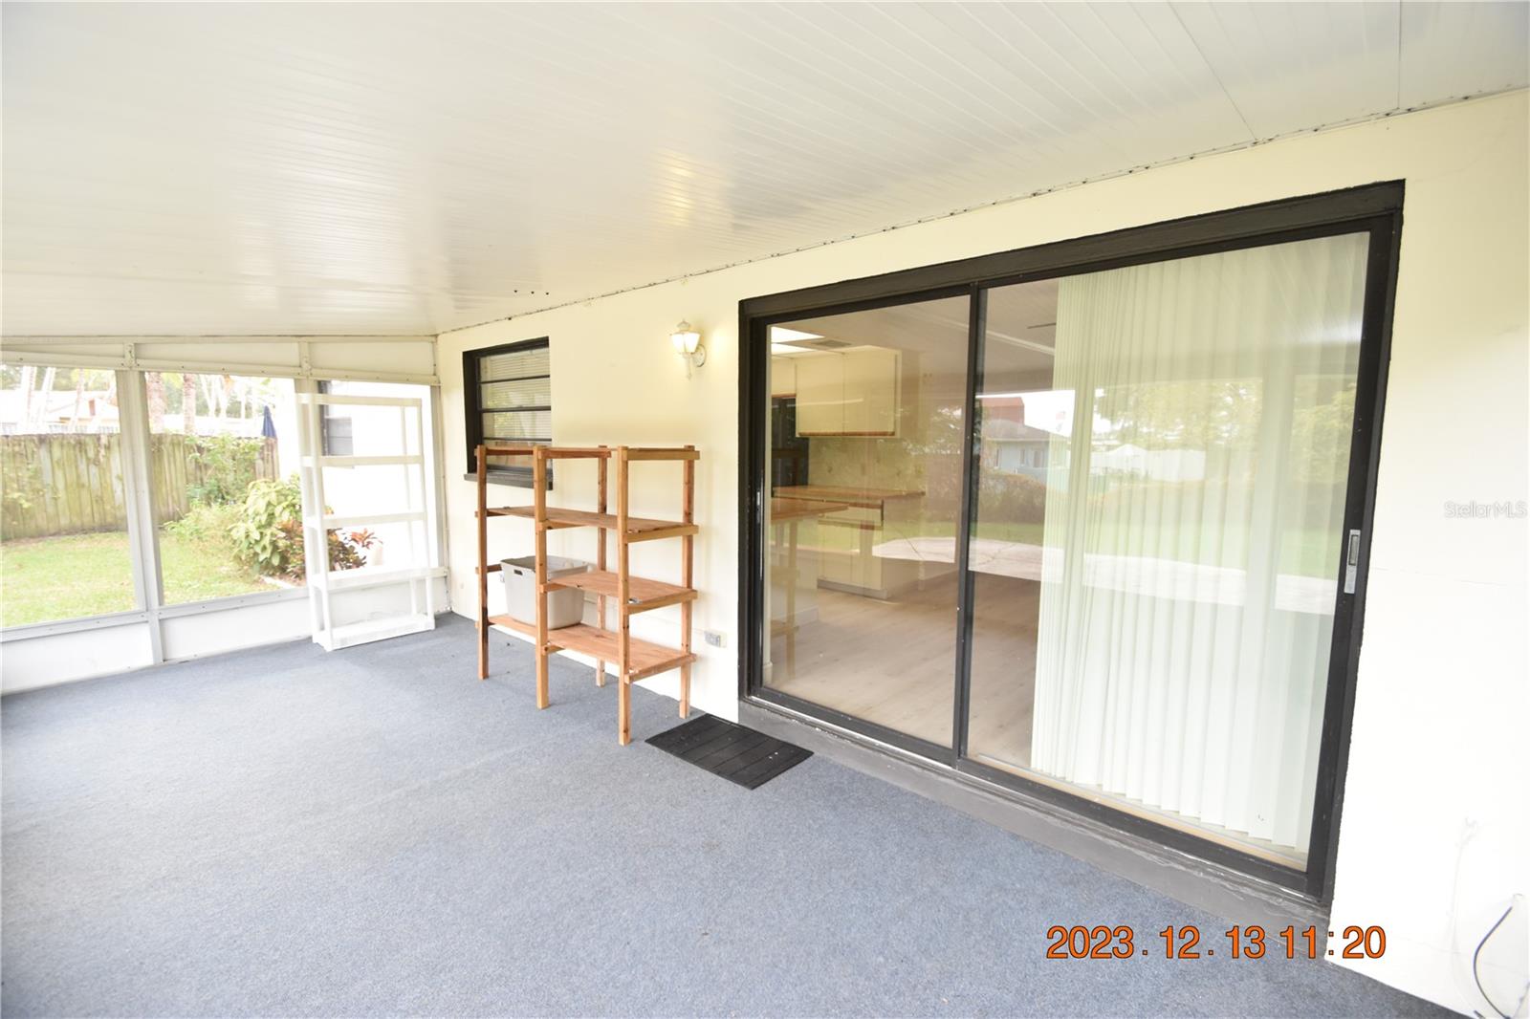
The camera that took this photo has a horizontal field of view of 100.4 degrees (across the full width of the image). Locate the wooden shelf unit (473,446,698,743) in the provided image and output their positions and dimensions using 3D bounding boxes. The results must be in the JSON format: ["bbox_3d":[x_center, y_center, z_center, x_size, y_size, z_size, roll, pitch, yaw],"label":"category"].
[{"bbox_3d":[-1.107,0.386,3.817,1.502,1.517,0.500,5,8,39],"label":"wooden shelf unit"}]

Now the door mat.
[{"bbox_3d":[-0.189,1.208,3.254,0.728,0.012,0.459,5,8,39],"label":"door mat"}]

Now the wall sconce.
[{"bbox_3d":[-0.410,-0.863,3.453,0.128,0.305,0.178,5,8,39],"label":"wall sconce"}]

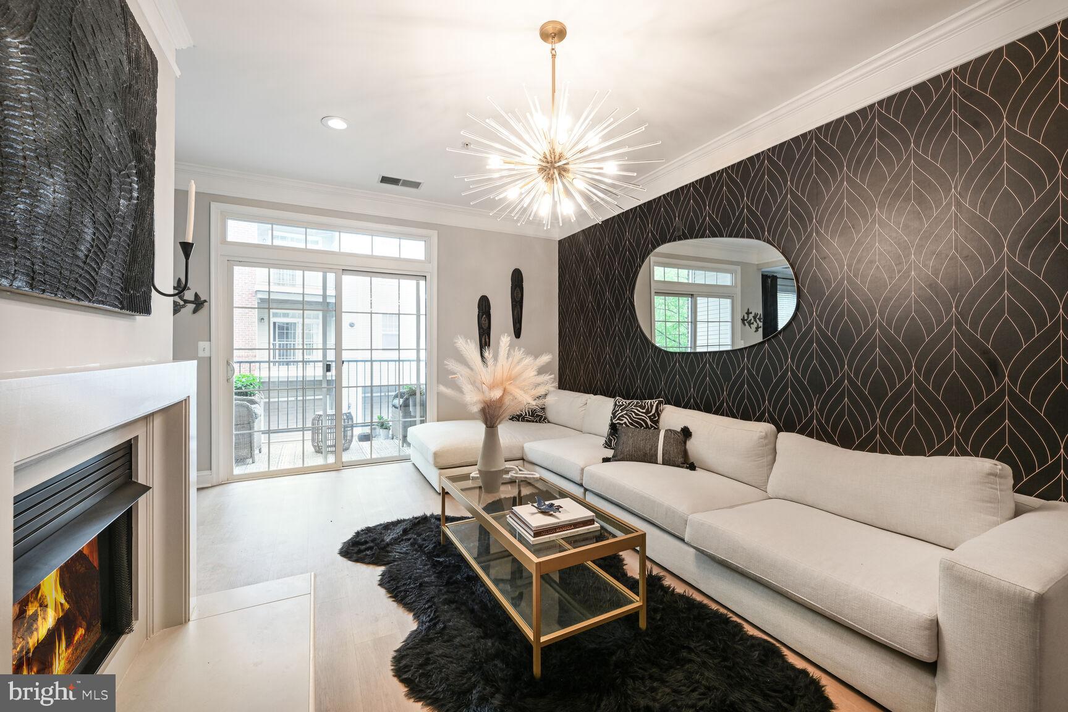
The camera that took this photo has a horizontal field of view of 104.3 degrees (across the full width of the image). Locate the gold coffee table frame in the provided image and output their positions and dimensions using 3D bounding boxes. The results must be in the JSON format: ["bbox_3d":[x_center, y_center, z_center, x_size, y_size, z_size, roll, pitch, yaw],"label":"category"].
[{"bbox_3d":[-0.047,0.990,2.230,0.550,0.435,1.210,0,1,-30],"label":"gold coffee table frame"}]

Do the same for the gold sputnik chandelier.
[{"bbox_3d":[0.090,-1.104,1.990,0.970,0.900,0.970,0,1,-27],"label":"gold sputnik chandelier"}]

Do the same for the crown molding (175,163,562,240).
[{"bbox_3d":[-1.380,-1.540,4.328,3.870,0.187,0.115,-1,2,-27],"label":"crown molding"}]

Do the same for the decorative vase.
[{"bbox_3d":[-0.242,0.585,2.364,0.156,0.363,0.156,1,1,0],"label":"decorative vase"}]

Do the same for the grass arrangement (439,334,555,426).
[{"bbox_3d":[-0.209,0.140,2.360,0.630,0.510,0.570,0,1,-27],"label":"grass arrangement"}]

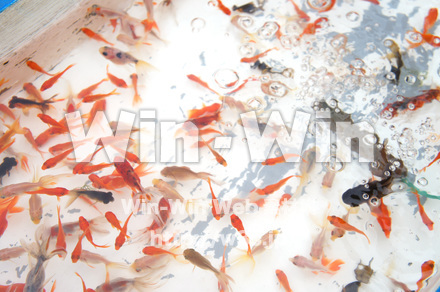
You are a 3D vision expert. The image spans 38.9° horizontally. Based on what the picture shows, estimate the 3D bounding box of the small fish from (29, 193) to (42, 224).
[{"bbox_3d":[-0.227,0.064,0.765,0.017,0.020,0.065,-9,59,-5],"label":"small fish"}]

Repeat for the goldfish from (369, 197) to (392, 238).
[{"bbox_3d":[0.193,0.085,0.730,0.015,0.013,0.053,1,55,1],"label":"goldfish"}]

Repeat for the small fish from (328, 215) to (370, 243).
[{"bbox_3d":[0.131,0.085,0.633,0.051,0.014,0.012,32,68,22],"label":"small fish"}]

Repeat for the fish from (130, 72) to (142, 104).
[{"bbox_3d":[-0.102,-0.070,0.755,0.011,0.012,0.047,-10,59,1],"label":"fish"}]

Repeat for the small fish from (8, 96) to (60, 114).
[{"bbox_3d":[-0.251,-0.056,0.834,0.063,0.018,0.018,3,63,1],"label":"small fish"}]

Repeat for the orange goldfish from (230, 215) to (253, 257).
[{"bbox_3d":[0.024,0.106,0.731,0.012,0.016,0.058,-18,59,-12],"label":"orange goldfish"}]

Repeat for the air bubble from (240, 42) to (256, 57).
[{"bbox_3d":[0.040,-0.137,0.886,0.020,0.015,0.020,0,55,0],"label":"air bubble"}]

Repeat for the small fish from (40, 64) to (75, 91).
[{"bbox_3d":[-0.223,-0.095,0.859,0.011,0.015,0.058,42,70,19],"label":"small fish"}]

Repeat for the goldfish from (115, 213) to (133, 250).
[{"bbox_3d":[-0.104,0.093,0.679,0.012,0.013,0.045,15,61,9],"label":"goldfish"}]

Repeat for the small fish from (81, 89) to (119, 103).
[{"bbox_3d":[-0.161,-0.067,0.837,0.050,0.013,0.012,-17,57,-12],"label":"small fish"}]

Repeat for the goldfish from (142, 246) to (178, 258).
[{"bbox_3d":[-0.069,0.124,0.719,0.043,0.015,0.011,8,57,5],"label":"goldfish"}]

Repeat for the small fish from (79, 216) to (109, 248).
[{"bbox_3d":[-0.146,0.100,0.720,0.018,0.013,0.048,-30,60,-20],"label":"small fish"}]

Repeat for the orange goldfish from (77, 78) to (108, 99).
[{"bbox_3d":[-0.175,-0.079,0.857,0.050,0.015,0.012,-33,68,-15],"label":"orange goldfish"}]

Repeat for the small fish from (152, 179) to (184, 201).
[{"bbox_3d":[-0.063,0.058,0.786,0.058,0.022,0.016,33,63,20],"label":"small fish"}]

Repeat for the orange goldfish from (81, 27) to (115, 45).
[{"bbox_3d":[-0.174,-0.156,0.888,0.056,0.016,0.010,28,63,16],"label":"orange goldfish"}]

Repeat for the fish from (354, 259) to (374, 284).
[{"bbox_3d":[0.169,0.146,0.726,0.023,0.018,0.031,-2,63,-1],"label":"fish"}]

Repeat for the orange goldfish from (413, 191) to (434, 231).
[{"bbox_3d":[0.240,0.077,0.736,0.013,0.013,0.053,-9,56,-6],"label":"orange goldfish"}]

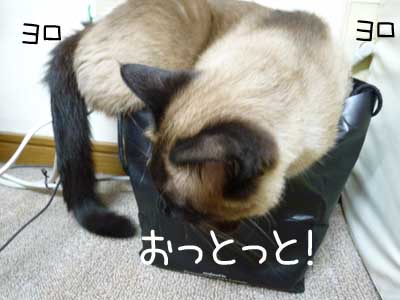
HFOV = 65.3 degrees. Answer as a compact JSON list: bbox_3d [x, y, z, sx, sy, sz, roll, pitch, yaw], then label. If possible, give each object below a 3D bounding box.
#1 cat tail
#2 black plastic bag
[{"bbox_3d":[-0.136,-0.010,0.413,0.098,0.275,0.075,5,36,6],"label":"cat tail"},{"bbox_3d":[0.047,0.032,0.387,0.222,0.245,0.135,7,37,10],"label":"black plastic bag"}]

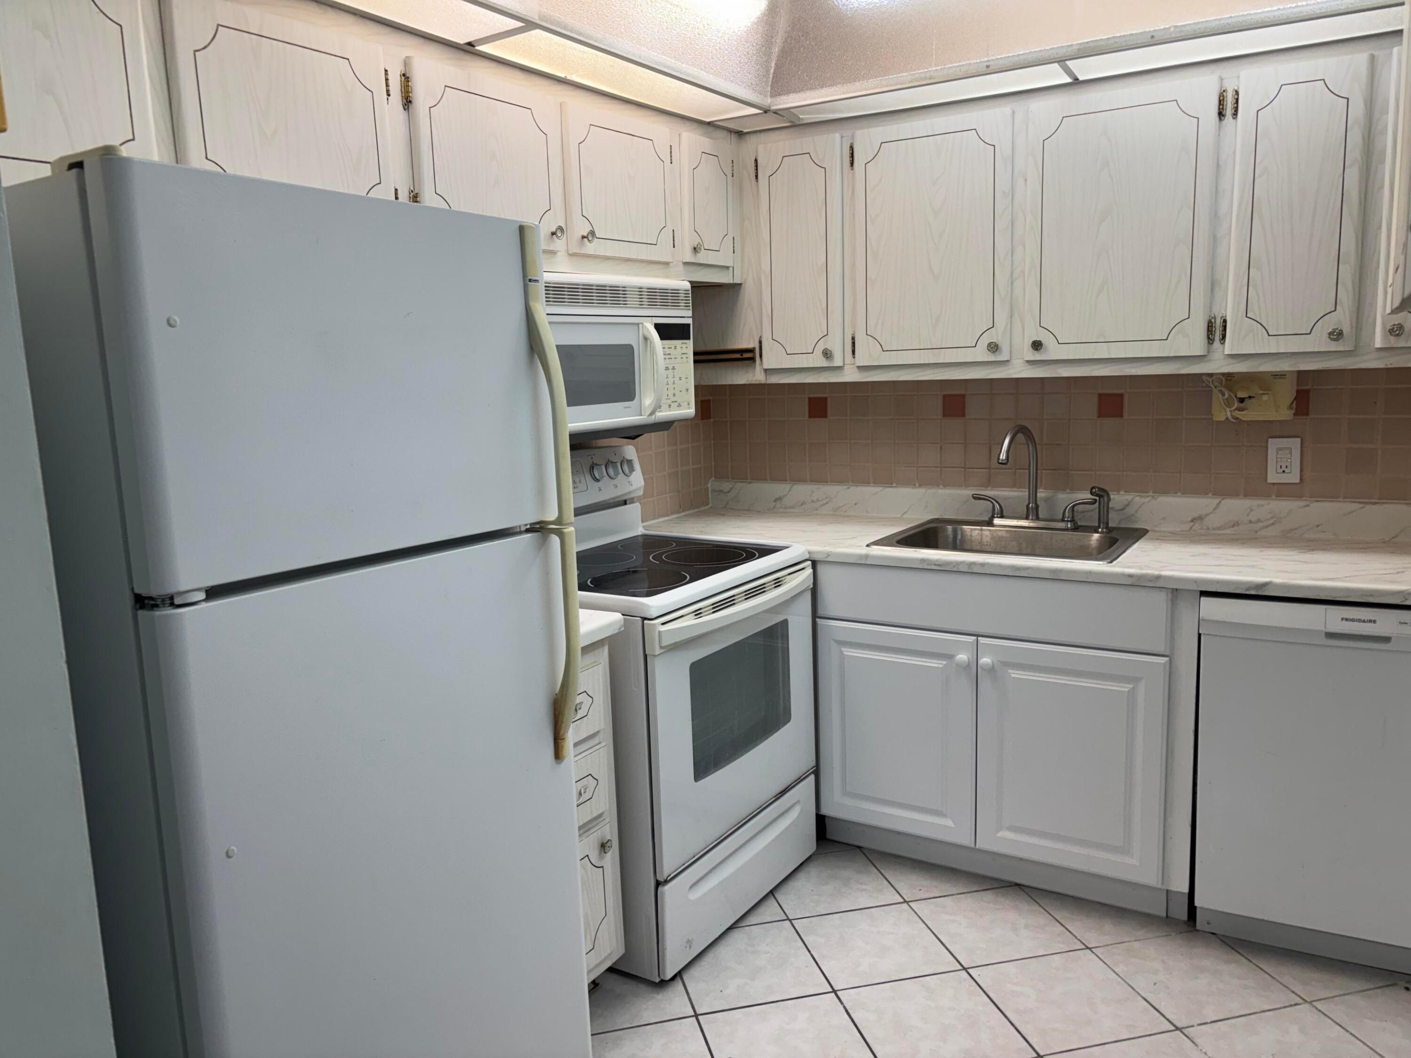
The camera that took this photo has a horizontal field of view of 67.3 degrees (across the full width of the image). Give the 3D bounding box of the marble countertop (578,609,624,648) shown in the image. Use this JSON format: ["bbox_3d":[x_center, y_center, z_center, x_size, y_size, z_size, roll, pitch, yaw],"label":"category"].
[{"bbox_3d":[-0.533,0.211,2.360,0.648,0.038,0.305,4,11,32],"label":"marble countertop"}]

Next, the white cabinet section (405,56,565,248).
[{"bbox_3d":[-0.597,-0.816,2.409,0.310,0.354,0.427,4,10,32],"label":"white cabinet section"}]

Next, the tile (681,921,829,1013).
[{"bbox_3d":[0.098,1.046,2.530,0.322,0.012,0.322,-4,9,-13],"label":"tile"}]

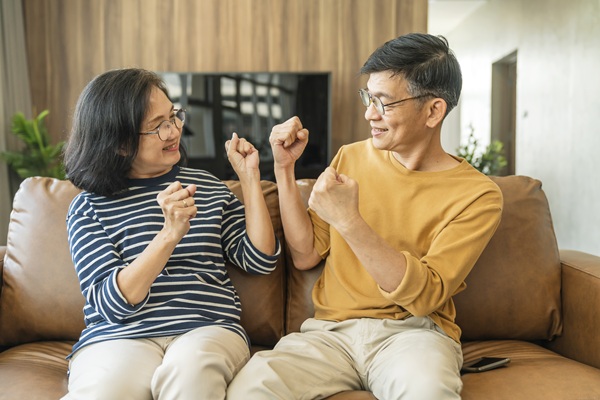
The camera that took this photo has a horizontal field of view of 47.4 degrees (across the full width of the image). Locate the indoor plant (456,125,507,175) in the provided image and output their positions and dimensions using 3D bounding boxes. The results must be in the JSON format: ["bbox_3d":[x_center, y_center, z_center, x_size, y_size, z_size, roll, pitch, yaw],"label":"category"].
[{"bbox_3d":[1.232,-0.232,4.600,0.360,0.530,0.360,0,3,0],"label":"indoor plant"}]

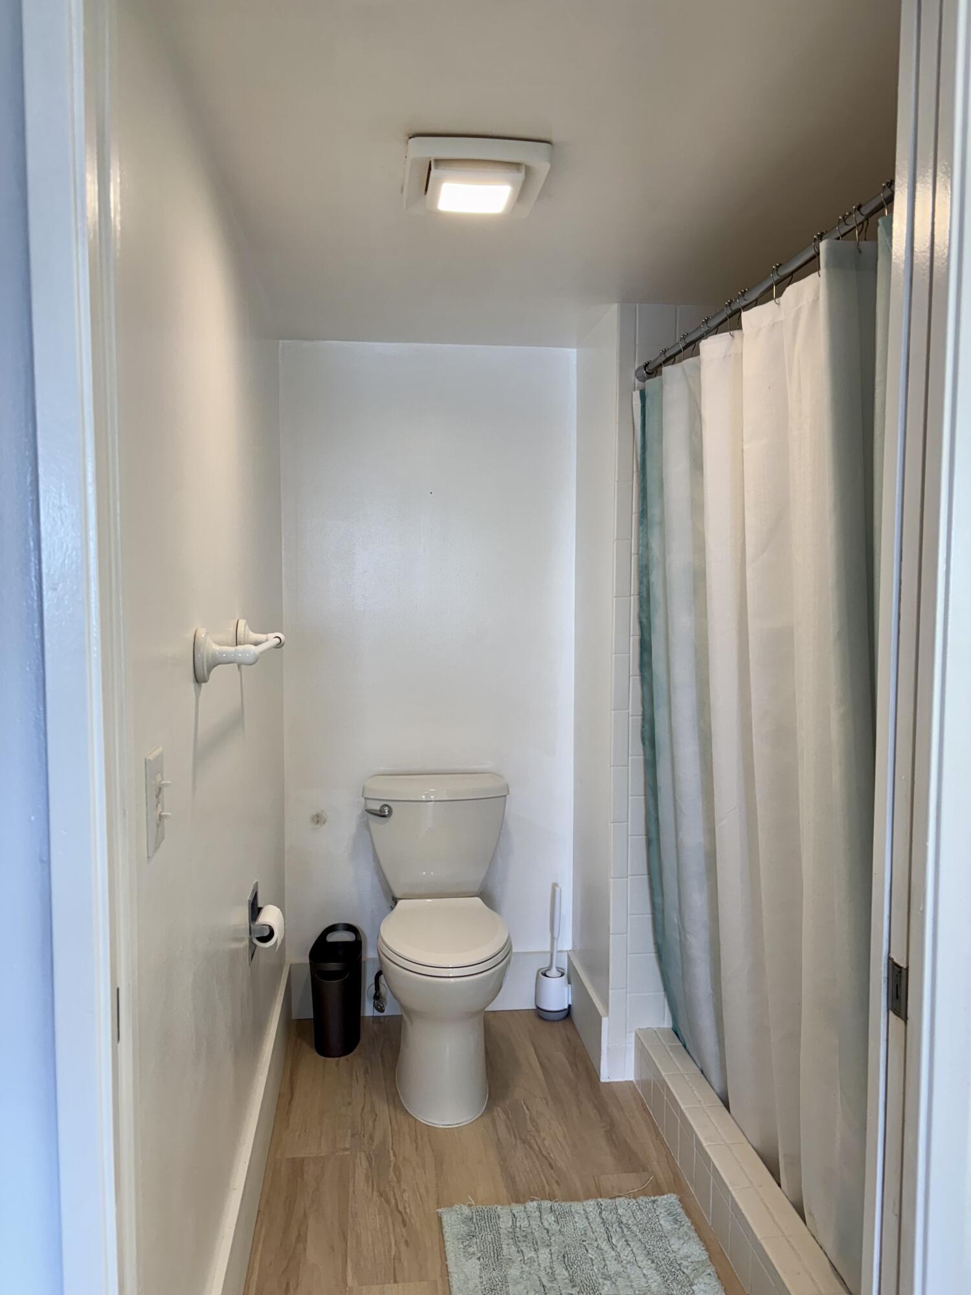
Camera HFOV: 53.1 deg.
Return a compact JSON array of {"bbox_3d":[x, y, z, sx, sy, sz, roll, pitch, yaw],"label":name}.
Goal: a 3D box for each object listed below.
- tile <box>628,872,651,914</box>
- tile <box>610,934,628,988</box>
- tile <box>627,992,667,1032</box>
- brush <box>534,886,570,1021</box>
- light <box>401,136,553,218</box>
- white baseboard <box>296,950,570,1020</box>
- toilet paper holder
[{"bbox_3d":[0.447,0.679,2.676,0.108,0.108,0.010,0,4,-7],"label":"tile"},{"bbox_3d":[0.364,0.865,2.679,0.050,0.152,0.010,0,4,-7],"label":"tile"},{"bbox_3d":[0.447,1.012,2.701,0.108,0.108,0.010,0,4,-7],"label":"tile"},{"bbox_3d":[0.214,0.964,3.086,0.106,0.416,0.102,0,4,-7],"label":"brush"},{"bbox_3d":[-0.022,-0.812,1.712,0.234,0.046,0.246,0,4,-7],"label":"light"},{"bbox_3d":[-0.171,1.080,3.110,0.882,0.184,0.017,0,4,-7],"label":"white baseboard"},{"bbox_3d":[-0.497,0.622,2.194,0.064,0.150,0.145,0,4,-7],"label":"toilet paper holder"}]

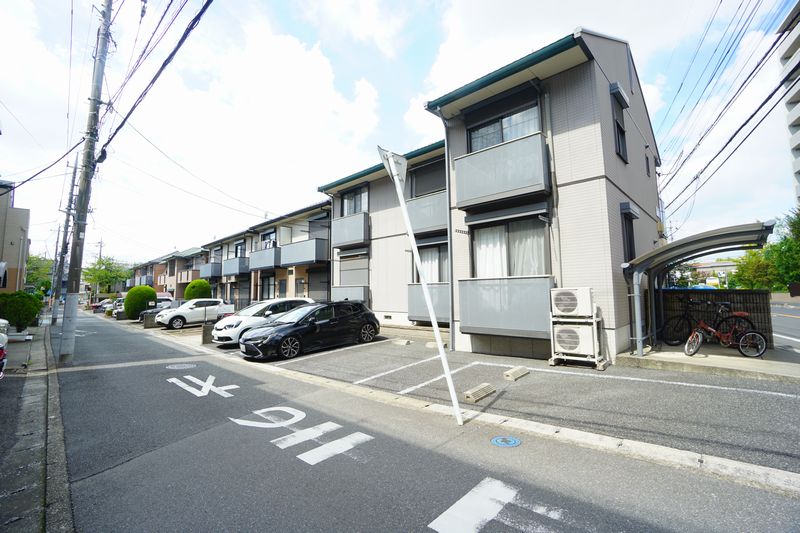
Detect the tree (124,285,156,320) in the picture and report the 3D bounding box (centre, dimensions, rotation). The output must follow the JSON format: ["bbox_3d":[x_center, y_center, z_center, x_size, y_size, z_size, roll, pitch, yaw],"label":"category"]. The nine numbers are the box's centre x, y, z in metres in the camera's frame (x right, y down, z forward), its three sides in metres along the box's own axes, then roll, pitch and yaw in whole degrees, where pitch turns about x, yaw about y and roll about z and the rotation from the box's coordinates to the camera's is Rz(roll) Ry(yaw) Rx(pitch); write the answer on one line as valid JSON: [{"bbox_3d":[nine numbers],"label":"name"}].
[{"bbox_3d":[-21.648,2.972,27.784,2.650,2.940,2.650,-6,-7,44],"label":"tree"}]

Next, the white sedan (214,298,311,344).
[{"bbox_3d":[-4.820,1.960,12.500,1.700,1.520,4.000,-6,-6,40],"label":"white sedan"}]

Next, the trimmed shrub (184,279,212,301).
[{"bbox_3d":[-14.442,2.419,23.792,1.950,3.130,1.950,-6,-7,44],"label":"trimmed shrub"}]

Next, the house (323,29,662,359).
[{"bbox_3d":[2.170,-1.437,12.957,11.550,8.100,8.600,-6,-7,44],"label":"house"}]

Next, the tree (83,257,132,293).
[{"bbox_3d":[-48.322,2.839,55.247,8.000,8.960,8.000,-6,-7,44],"label":"tree"}]

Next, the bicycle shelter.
[{"bbox_3d":[6.050,0.574,6.751,2.090,2.300,2.850,-6,-7,44],"label":"bicycle shelter"}]

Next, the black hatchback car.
[{"bbox_3d":[-2.640,1.850,10.480,4.370,1.460,1.790,2,-6,-44],"label":"black hatchback car"}]

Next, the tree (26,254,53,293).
[{"bbox_3d":[-54.285,2.585,50.237,5.500,8.750,5.500,-6,-7,44],"label":"tree"}]

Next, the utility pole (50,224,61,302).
[{"bbox_3d":[-44.794,0.295,43.373,0.380,11.800,0.380,-4,-7,44],"label":"utility pole"}]

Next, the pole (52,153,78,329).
[{"bbox_3d":[-25.088,-2.194,25.054,0.380,12.900,0.380,-3,-7,44],"label":"pole"}]

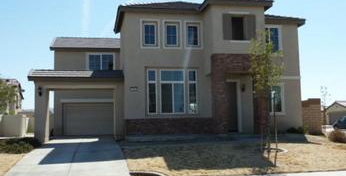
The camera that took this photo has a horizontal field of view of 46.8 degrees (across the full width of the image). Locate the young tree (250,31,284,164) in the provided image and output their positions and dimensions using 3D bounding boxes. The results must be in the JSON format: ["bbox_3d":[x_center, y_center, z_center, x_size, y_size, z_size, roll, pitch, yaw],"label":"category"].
[{"bbox_3d":[3.472,0.147,14.700,1.200,4.450,1.200,0,-6,-10],"label":"young tree"}]

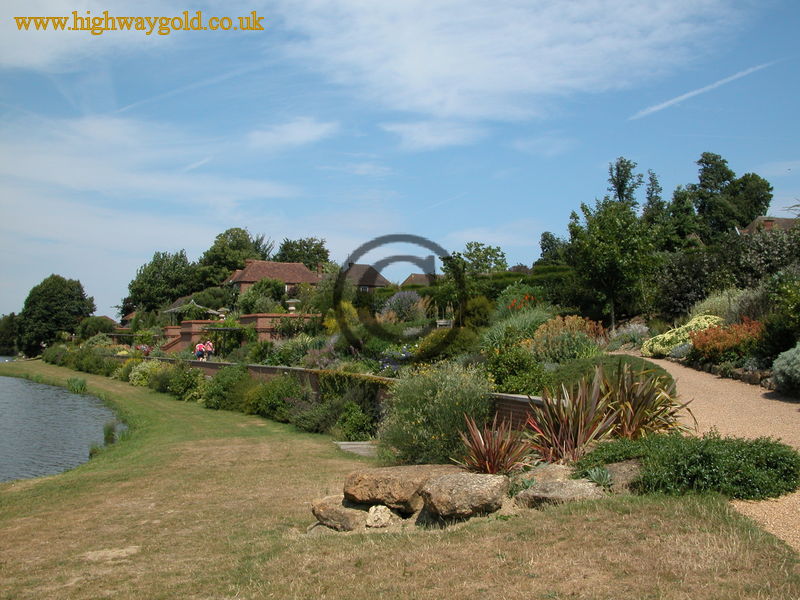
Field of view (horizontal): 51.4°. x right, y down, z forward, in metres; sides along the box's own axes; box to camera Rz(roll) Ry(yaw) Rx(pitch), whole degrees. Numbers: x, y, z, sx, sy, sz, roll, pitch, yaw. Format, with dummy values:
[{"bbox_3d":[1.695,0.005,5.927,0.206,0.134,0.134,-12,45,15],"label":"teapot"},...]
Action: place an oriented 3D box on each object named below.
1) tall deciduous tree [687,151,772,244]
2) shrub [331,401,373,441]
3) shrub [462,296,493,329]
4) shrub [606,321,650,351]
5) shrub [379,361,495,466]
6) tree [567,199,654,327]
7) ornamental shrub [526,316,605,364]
[{"bbox_3d":[29.793,-7.797,75.000,7.421,10.888,7.200,0,-3,0],"label":"tall deciduous tree"},{"bbox_3d":[-1.282,3.186,22.000,1.088,1.047,1.000,0,-3,0],"label":"shrub"},{"bbox_3d":[2.758,0.469,30.000,1.150,1.200,1.100,0,-3,0],"label":"shrub"},{"bbox_3d":[7.415,1.168,27.000,1.390,0.990,1.200,-1,-3,15],"label":"shrub"},{"bbox_3d":[0.606,1.963,14.200,1.890,1.760,1.700,0,-3,2],"label":"shrub"},{"bbox_3d":[8.096,-1.365,32.000,3.280,4.980,3.300,-1,-3,14],"label":"tree"},{"bbox_3d":[4.277,1.072,21.500,1.960,1.270,1.700,-1,-3,11],"label":"ornamental shrub"}]

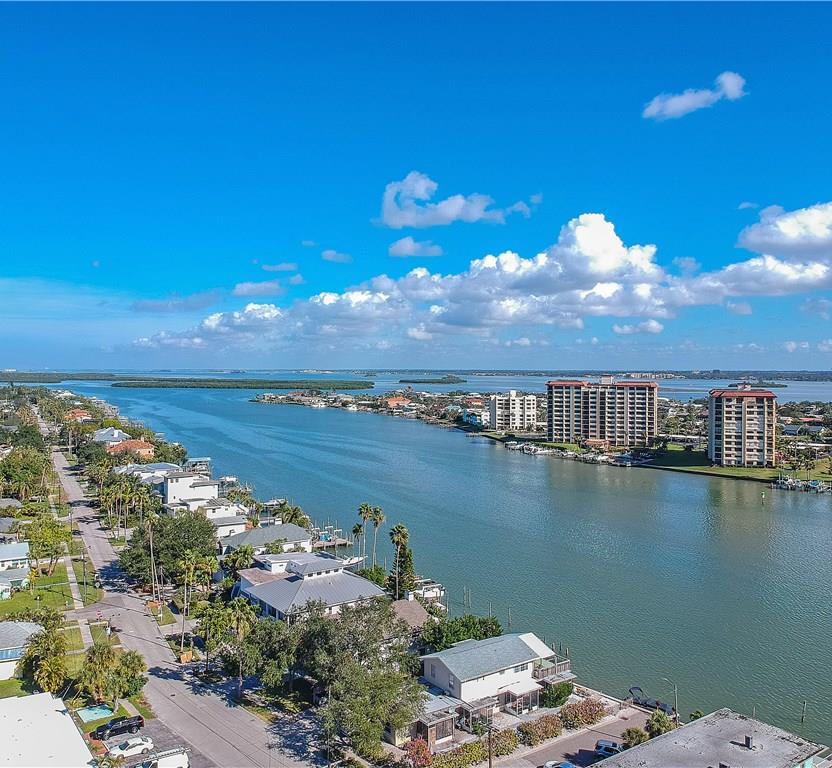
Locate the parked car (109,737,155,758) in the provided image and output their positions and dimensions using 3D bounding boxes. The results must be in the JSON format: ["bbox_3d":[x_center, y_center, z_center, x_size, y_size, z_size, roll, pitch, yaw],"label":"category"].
[{"bbox_3d":[-33.697,42.891,87.560,4.800,1.450,1.840,-1,1,-27],"label":"parked car"}]

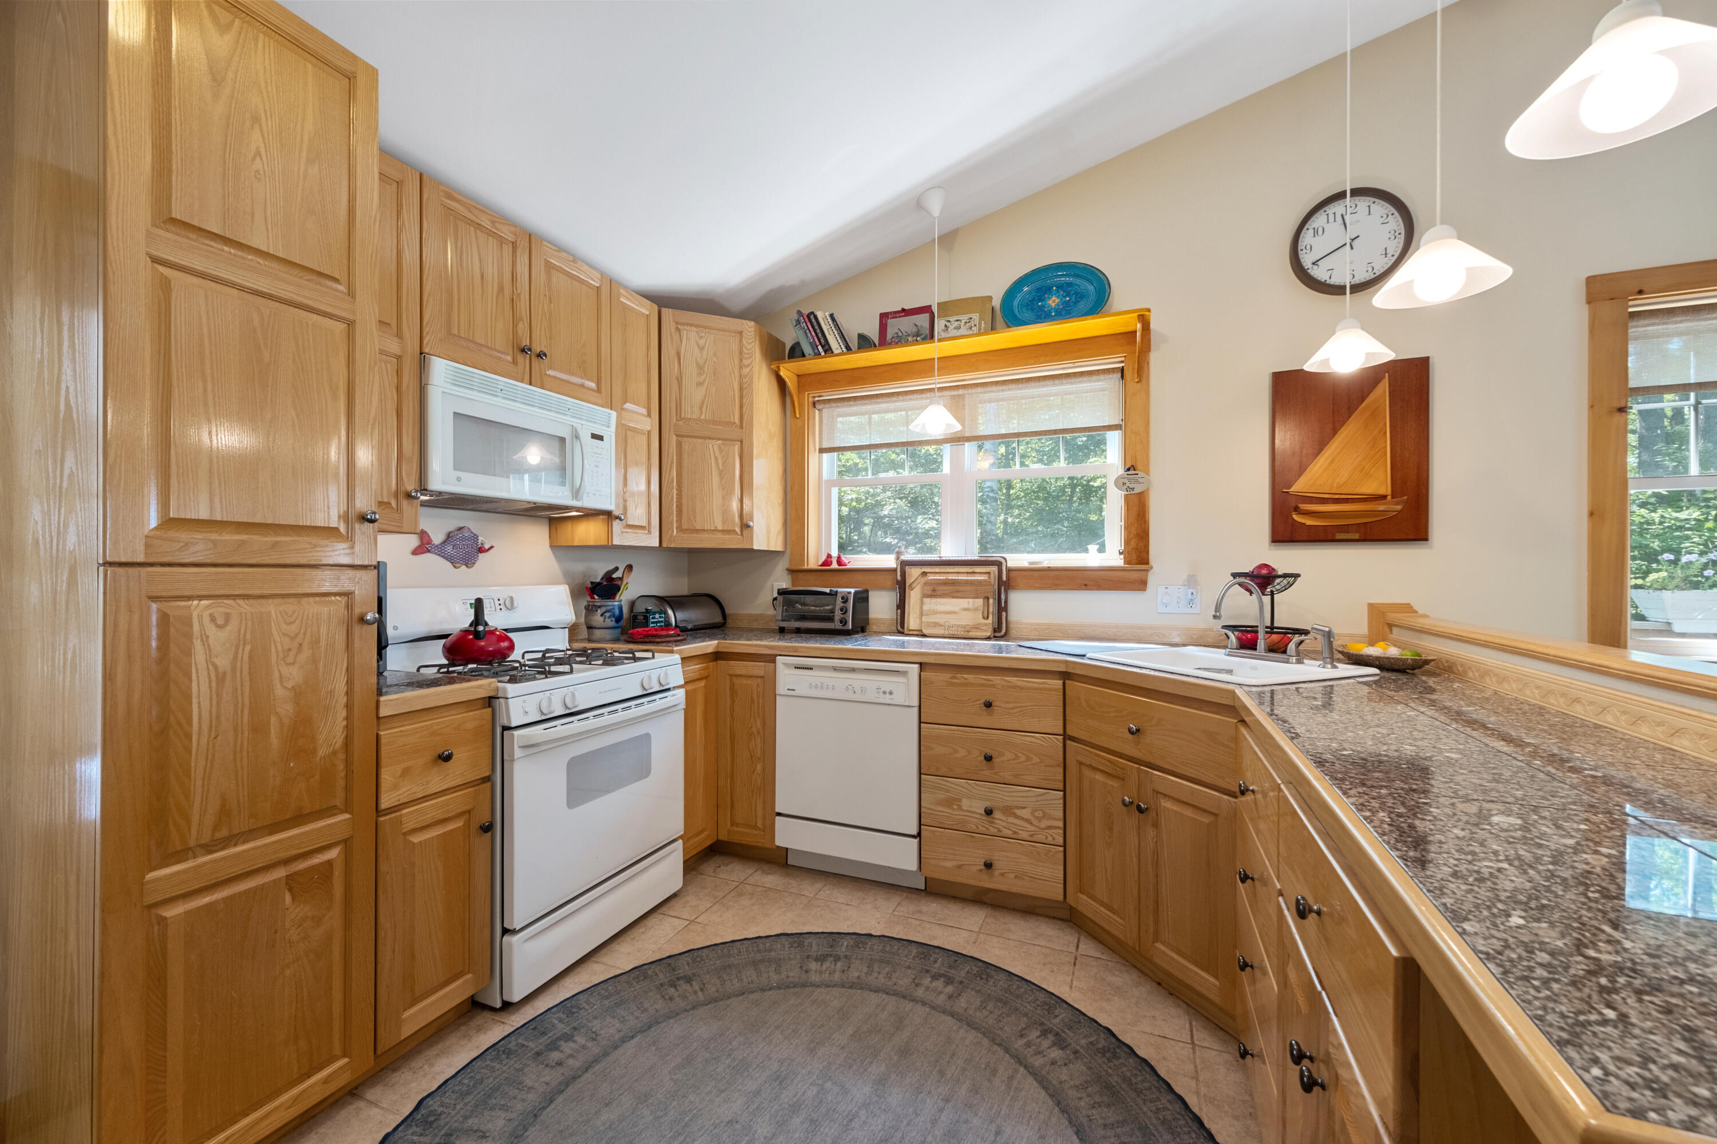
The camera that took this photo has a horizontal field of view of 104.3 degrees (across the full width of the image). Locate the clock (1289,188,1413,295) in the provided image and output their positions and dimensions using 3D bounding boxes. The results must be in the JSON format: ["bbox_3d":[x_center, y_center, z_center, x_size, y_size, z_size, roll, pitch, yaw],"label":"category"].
[{"bbox_3d":[1.750,-1.176,2.377,0.362,0.362,0.050,0,0,24],"label":"clock"}]

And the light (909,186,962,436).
[{"bbox_3d":[0.316,-1.050,2.717,0.212,0.990,0.212,0,0,0],"label":"light"}]

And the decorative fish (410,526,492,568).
[{"bbox_3d":[-1.444,-0.092,2.375,0.030,0.157,0.305,0,0,24],"label":"decorative fish"}]

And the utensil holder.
[{"bbox_3d":[-1.106,0.212,2.885,0.161,0.171,0.161,0,0,24],"label":"utensil holder"}]

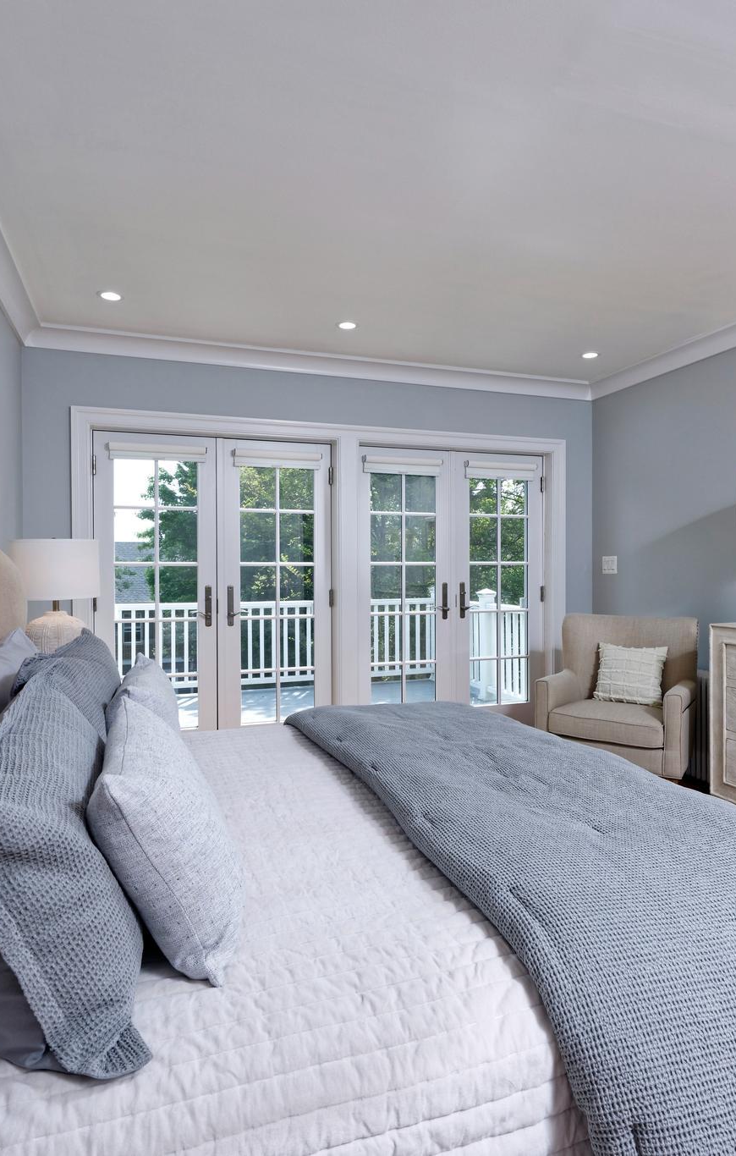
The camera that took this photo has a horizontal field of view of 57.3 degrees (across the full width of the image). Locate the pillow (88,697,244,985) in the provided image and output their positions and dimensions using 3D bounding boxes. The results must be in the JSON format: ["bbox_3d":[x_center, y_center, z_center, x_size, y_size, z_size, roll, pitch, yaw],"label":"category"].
[{"bbox_3d":[-0.387,0.465,1.287,0.180,0.430,0.520,-27,9,-16],"label":"pillow"}]

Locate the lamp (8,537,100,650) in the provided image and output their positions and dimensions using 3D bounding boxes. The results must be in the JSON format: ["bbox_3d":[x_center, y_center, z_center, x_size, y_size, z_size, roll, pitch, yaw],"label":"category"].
[{"bbox_3d":[-1.429,0.146,3.087,0.380,0.650,0.380,0,0,-18],"label":"lamp"}]

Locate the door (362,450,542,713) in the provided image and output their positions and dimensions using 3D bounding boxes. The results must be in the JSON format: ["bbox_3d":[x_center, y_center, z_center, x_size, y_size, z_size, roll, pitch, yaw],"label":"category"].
[{"bbox_3d":[0.608,0.136,4.855,1.490,2.090,0.100,0,0,-18],"label":"door"}]

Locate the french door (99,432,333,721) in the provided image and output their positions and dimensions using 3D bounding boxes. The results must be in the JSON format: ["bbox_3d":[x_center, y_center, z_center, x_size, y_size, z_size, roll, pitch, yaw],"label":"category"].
[{"bbox_3d":[-0.951,0.141,4.333,1.490,2.090,0.100,0,0,-18],"label":"french door"}]

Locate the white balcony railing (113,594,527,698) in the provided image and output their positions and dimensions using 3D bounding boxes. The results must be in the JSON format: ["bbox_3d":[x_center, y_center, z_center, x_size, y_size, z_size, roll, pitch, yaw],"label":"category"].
[{"bbox_3d":[-0.575,0.695,6.298,3.700,1.020,2.200,0,0,-18],"label":"white balcony railing"}]

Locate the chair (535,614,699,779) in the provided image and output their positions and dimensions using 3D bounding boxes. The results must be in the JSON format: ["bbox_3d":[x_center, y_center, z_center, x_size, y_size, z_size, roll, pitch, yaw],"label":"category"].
[{"bbox_3d":[1.448,0.728,3.858,0.740,0.950,0.740,0,1,33],"label":"chair"}]

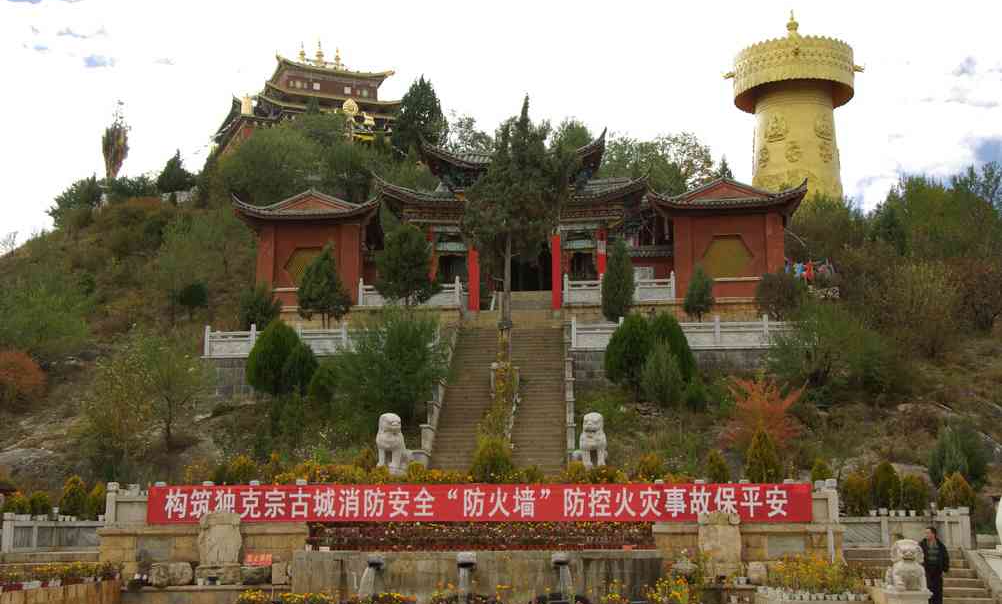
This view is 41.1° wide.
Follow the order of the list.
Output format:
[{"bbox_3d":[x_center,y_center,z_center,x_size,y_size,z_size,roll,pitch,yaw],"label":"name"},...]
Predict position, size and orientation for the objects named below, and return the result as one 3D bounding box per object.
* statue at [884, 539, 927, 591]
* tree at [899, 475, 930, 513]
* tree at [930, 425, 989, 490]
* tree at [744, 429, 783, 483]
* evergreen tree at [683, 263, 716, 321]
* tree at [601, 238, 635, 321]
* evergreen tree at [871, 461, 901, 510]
[{"bbox_3d":[6.320,4.107,20.804,0.600,0.810,0.680,-1,-10,5],"label":"statue"},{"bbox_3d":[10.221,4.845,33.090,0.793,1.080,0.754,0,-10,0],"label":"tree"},{"bbox_3d":[11.483,3.978,33.500,1.506,1.847,1.506,-4,-10,19],"label":"tree"},{"bbox_3d":[6.058,3.658,30.800,0.877,1.423,0.877,-2,-10,11],"label":"tree"},{"bbox_3d":[6.540,-0.083,44.200,1.060,2.420,1.060,-2,-10,8],"label":"evergreen tree"},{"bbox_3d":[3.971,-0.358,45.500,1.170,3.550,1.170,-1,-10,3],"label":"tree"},{"bbox_3d":[9.573,4.691,33.318,0.774,1.410,0.735,0,-10,0],"label":"evergreen tree"}]

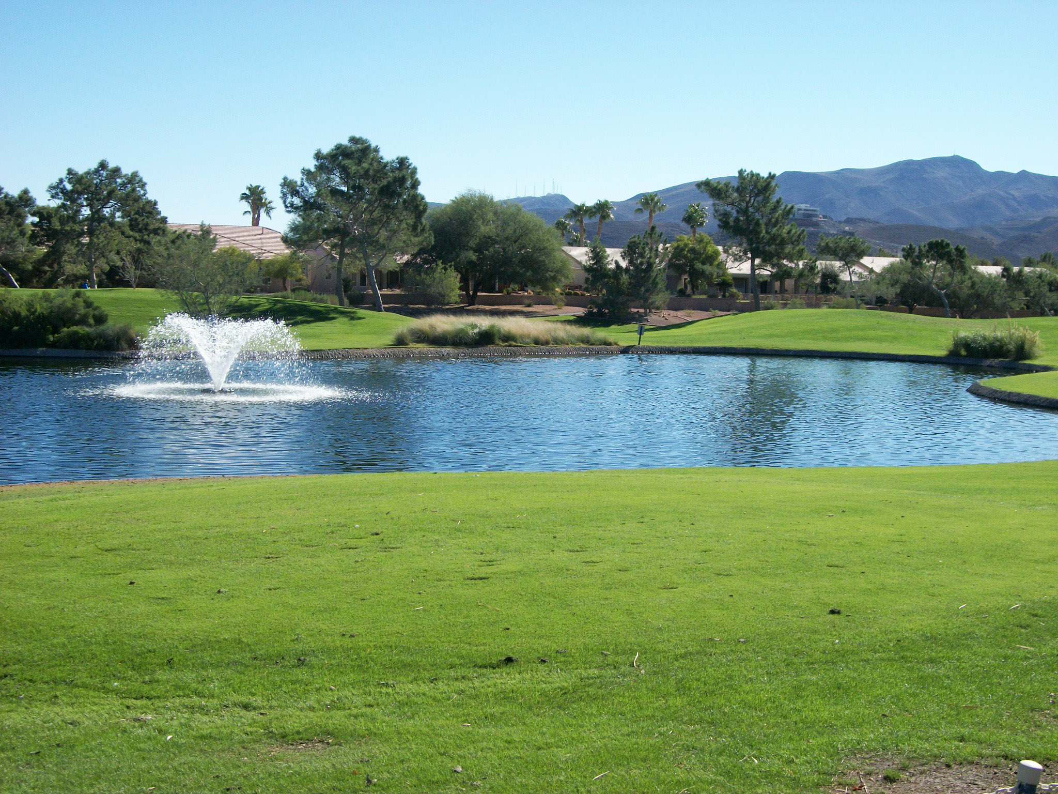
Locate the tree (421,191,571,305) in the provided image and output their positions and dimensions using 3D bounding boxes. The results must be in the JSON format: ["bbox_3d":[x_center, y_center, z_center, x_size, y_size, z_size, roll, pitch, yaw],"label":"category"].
[{"bbox_3d":[-3.280,-14.210,146.430,14.400,10.860,13.500,0,5,-1],"label":"tree"}]

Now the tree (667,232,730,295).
[{"bbox_3d":[17.170,-13.540,156.250,6.200,6.270,6.000,0,5,6],"label":"tree"}]

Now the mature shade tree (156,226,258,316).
[{"bbox_3d":[-17.740,-6.700,84.230,5.900,5.840,5.600,-1,5,-12],"label":"mature shade tree"}]

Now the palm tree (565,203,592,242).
[{"bbox_3d":[6.500,-19.900,202.460,3.500,11.690,3.500,0,5,2],"label":"palm tree"}]

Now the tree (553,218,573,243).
[{"bbox_3d":[4.860,-20.820,222.410,2.900,10.380,2.900,0,5,1],"label":"tree"}]

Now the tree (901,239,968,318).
[{"bbox_3d":[29.212,-8.538,110.000,4.820,5.710,4.580,0,4,0],"label":"tree"}]

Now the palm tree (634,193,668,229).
[{"bbox_3d":[14.680,-18.590,184.470,4.000,11.920,3.900,0,5,5],"label":"palm tree"}]

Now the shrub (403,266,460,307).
[{"bbox_3d":[-7.499,-8.552,118.000,4.340,3.130,4.120,0,4,0],"label":"shrub"}]

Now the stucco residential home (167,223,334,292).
[{"bbox_3d":[-23.513,-11.756,129.000,14.500,5.600,11.500,-1,4,-18],"label":"stucco residential home"}]

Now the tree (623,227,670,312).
[{"bbox_3d":[8.755,-9.495,114.000,3.510,6.350,3.340,0,4,0],"label":"tree"}]

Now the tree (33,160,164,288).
[{"bbox_3d":[-31.842,-12.774,113.000,9.720,9.470,9.230,0,4,0],"label":"tree"}]

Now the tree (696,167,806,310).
[{"bbox_3d":[17.281,-12.229,119.000,8.500,11.010,8.070,0,4,0],"label":"tree"}]

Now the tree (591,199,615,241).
[{"bbox_3d":[9.670,-20.120,202.480,3.400,12.130,3.400,0,5,3],"label":"tree"}]

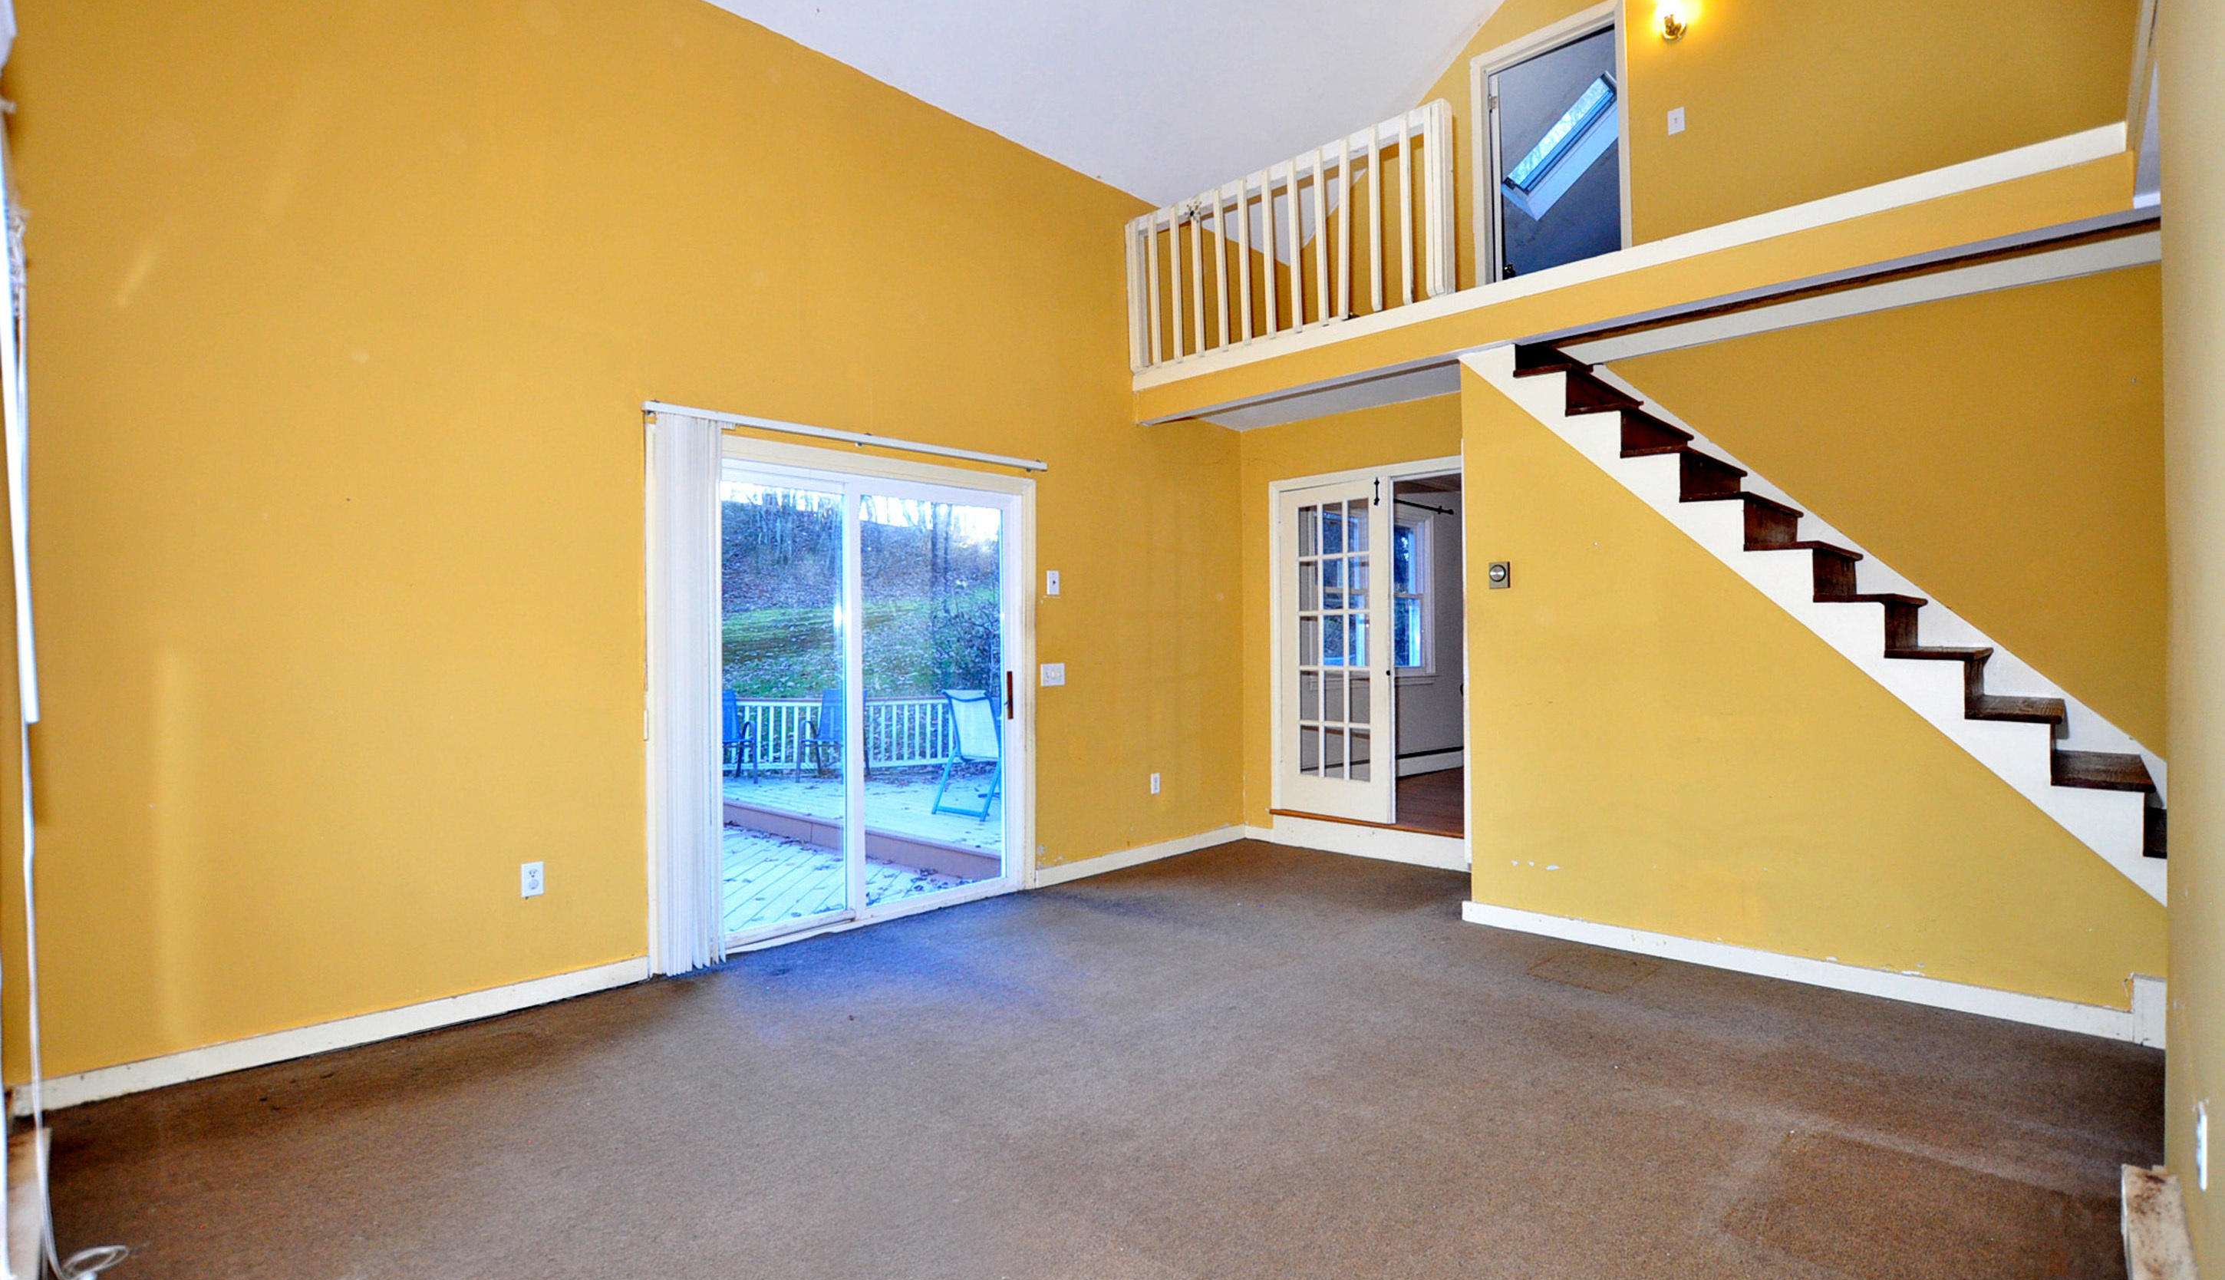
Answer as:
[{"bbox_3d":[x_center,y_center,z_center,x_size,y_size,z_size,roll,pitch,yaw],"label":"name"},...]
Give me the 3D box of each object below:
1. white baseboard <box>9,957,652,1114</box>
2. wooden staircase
[{"bbox_3d":[-2.351,1.242,3.213,1.627,0.083,0.021,0,-1,-45],"label":"white baseboard"},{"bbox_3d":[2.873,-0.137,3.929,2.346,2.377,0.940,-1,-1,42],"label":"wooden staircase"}]

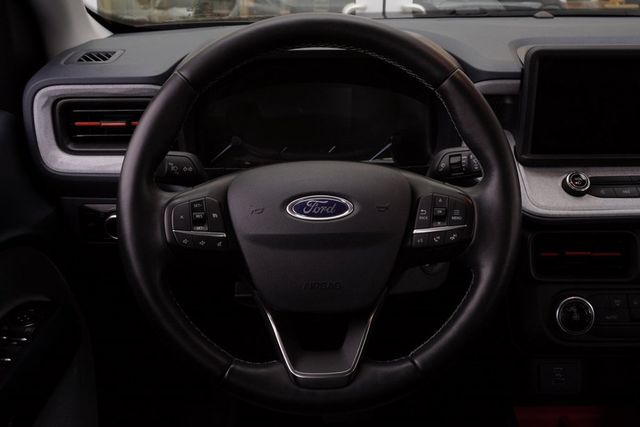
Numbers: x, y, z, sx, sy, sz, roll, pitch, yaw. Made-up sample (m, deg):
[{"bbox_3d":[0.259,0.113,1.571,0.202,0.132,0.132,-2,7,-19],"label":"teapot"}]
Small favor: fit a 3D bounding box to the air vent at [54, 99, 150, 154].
[{"bbox_3d":[-0.242,-0.103,0.872,0.134,0.064,0.040,0,21,0],"label":"air vent"}]

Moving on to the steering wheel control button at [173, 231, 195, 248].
[{"bbox_3d":[-0.127,0.024,0.696,0.020,0.016,0.008,0,-5,0],"label":"steering wheel control button"}]

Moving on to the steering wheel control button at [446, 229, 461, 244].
[{"bbox_3d":[0.126,0.022,0.702,0.014,0.015,0.007,0,8,0],"label":"steering wheel control button"}]

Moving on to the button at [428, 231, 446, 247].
[{"bbox_3d":[0.111,0.024,0.702,0.016,0.014,0.007,0,8,0],"label":"button"}]

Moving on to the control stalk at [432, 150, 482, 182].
[{"bbox_3d":[0.147,-0.049,0.760,0.072,0.032,0.028,0,-5,0],"label":"control stalk"}]

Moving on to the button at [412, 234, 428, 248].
[{"bbox_3d":[0.095,0.026,0.702,0.015,0.013,0.007,0,8,0],"label":"button"}]

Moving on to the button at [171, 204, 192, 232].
[{"bbox_3d":[-0.129,0.004,0.699,0.018,0.025,0.007,0,0,0],"label":"button"}]

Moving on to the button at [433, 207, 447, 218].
[{"bbox_3d":[0.112,-0.001,0.698,0.013,0.011,0.008,0,-5,0],"label":"button"}]

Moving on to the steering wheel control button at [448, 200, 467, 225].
[{"bbox_3d":[0.129,-0.001,0.699,0.017,0.025,0.007,0,0,0],"label":"steering wheel control button"}]

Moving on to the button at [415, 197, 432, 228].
[{"bbox_3d":[0.097,-0.001,0.698,0.016,0.029,0.008,0,-5,0],"label":"button"}]

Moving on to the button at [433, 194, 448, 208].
[{"bbox_3d":[0.113,-0.012,0.698,0.015,0.013,0.008,0,-5,0],"label":"button"}]

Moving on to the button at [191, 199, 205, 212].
[{"bbox_3d":[-0.114,-0.007,0.699,0.013,0.012,0.007,0,0,0],"label":"button"}]

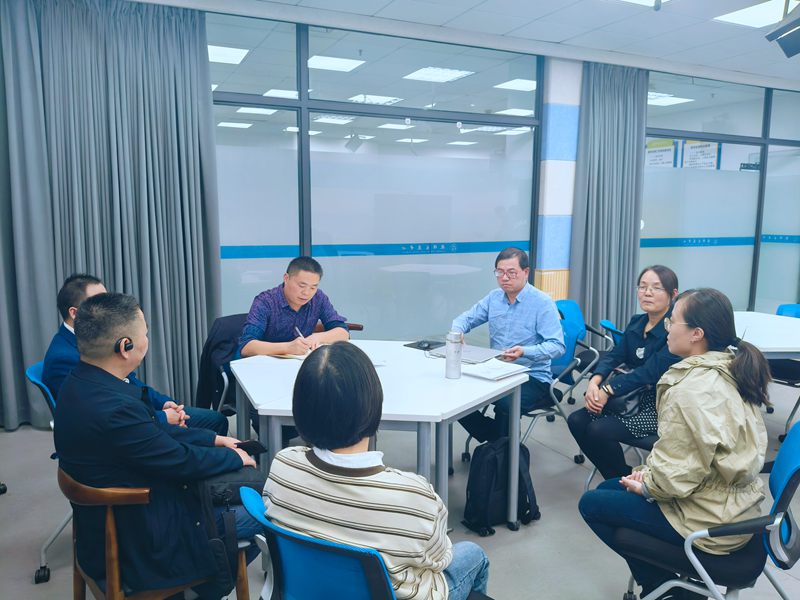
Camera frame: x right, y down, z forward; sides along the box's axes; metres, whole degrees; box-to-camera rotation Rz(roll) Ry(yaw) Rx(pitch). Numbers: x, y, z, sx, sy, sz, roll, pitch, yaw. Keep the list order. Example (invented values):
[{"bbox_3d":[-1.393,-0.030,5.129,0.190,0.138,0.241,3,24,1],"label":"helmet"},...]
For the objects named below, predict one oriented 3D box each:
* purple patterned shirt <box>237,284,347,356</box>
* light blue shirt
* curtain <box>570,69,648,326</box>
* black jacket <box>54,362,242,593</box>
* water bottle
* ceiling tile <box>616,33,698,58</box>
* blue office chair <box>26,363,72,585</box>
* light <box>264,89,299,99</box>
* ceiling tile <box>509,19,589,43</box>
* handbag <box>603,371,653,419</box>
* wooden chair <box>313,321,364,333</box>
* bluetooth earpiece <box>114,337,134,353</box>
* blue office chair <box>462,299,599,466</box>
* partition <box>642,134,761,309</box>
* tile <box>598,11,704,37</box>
[{"bbox_3d":[-0.646,0.188,3.543,0.560,0.560,0.420,-5,10,-35],"label":"purple patterned shirt"},{"bbox_3d":[0.614,0.185,3.430,0.640,0.570,0.420,9,12,42],"label":"light blue shirt"},{"bbox_3d":[2.111,-0.839,6.046,0.940,2.900,0.160,-3,10,-24],"label":"curtain"},{"bbox_3d":[-0.734,0.485,1.786,0.500,0.620,0.560,8,11,39],"label":"black jacket"},{"bbox_3d":[0.243,0.249,2.825,0.071,0.225,0.071,-3,9,-23],"label":"water bottle"},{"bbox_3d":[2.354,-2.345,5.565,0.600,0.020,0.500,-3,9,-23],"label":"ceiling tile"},{"bbox_3d":[-1.293,0.699,2.758,0.580,0.840,0.580,-3,9,-23],"label":"blue office chair"},{"bbox_3d":[-1.462,-2.746,8.006,0.600,0.060,0.600,-3,10,-24],"label":"light"},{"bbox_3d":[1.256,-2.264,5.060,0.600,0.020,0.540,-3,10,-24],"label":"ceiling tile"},{"bbox_3d":[1.147,0.469,2.992,0.120,0.190,0.260,-5,10,-33],"label":"handbag"},{"bbox_3d":[-0.535,0.548,4.216,0.530,0.740,0.580,7,11,41],"label":"wooden chair"},{"bbox_3d":[-0.747,0.121,1.630,0.030,0.045,0.055,7,11,36],"label":"bluetooth earpiece"},{"bbox_3d":[0.793,0.531,3.760,0.580,0.910,0.600,9,12,43],"label":"blue office chair"},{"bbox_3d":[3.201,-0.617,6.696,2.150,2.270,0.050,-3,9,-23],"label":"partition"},{"bbox_3d":[2.029,-2.218,4.810,0.600,0.020,0.600,-3,10,-24],"label":"tile"}]

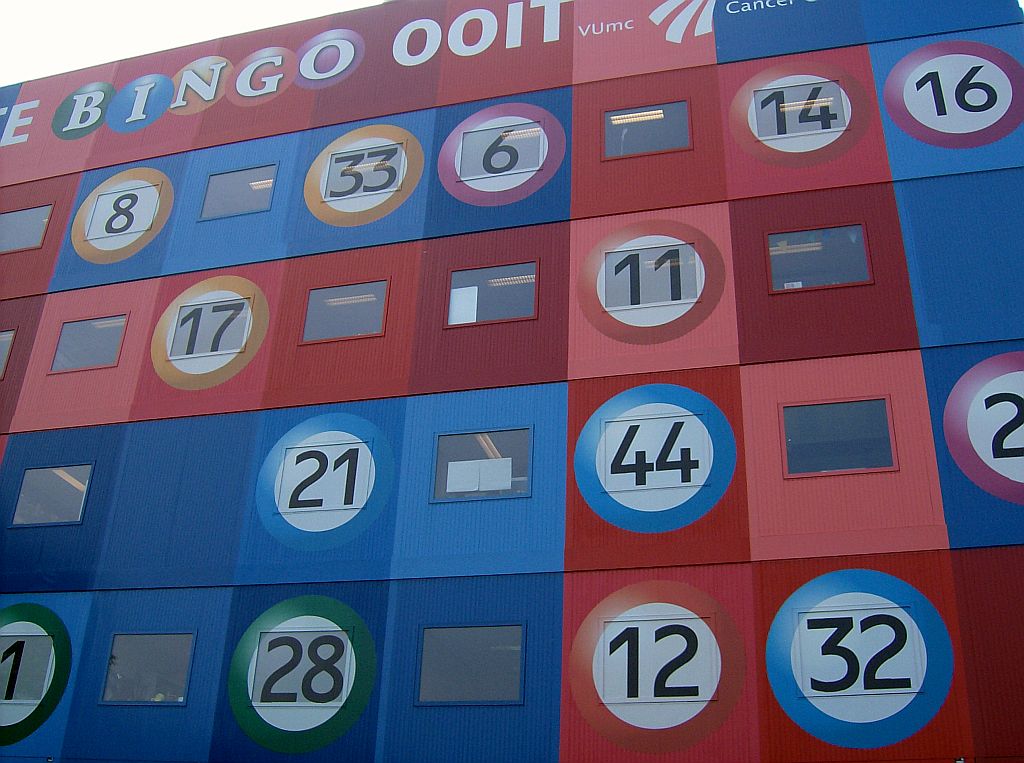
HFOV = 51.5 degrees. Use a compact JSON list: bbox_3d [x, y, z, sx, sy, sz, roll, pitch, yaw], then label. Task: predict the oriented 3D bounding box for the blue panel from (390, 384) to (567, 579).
[{"bbox_3d":[-0.430,1.403,15.120,2.476,2.870,0.100,-5,-28,15],"label":"blue panel"}]

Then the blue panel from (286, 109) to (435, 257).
[{"bbox_3d":[-2.579,-3.438,18.372,2.476,2.870,0.100,-5,-28,15],"label":"blue panel"}]

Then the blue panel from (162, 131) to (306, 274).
[{"bbox_3d":[-6.016,-3.910,23.285,3.000,3.500,0.100,-5,-29,15],"label":"blue panel"}]

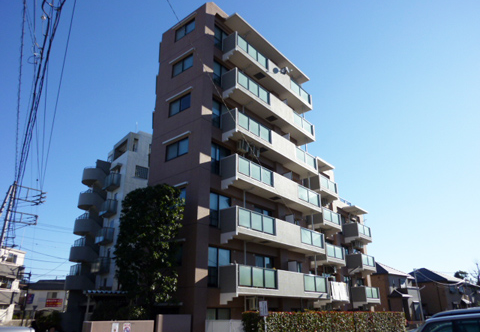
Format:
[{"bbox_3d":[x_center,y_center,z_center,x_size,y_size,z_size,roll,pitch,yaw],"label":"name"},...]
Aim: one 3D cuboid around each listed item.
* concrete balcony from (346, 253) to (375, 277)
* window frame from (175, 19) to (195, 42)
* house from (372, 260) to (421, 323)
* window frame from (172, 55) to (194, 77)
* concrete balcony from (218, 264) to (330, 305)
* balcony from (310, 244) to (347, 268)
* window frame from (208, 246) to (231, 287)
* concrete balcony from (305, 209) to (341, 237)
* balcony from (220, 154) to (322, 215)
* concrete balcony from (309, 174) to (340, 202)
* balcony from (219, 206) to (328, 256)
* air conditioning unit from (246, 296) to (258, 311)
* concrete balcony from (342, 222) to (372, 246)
[{"bbox_3d":[11.662,9.463,33.216,1.393,1.650,3.215,-18,-29,37],"label":"concrete balcony"},{"bbox_3d":[-3.537,-8.800,22.462,1.835,0.948,0.120,-18,-29,37],"label":"window frame"},{"bbox_3d":[18.053,16.003,43.628,6.000,7.201,7.800,-21,-30,40],"label":"house"},{"bbox_3d":[-3.488,-6.159,21.443,1.841,0.953,0.120,-18,-29,37],"label":"window frame"},{"bbox_3d":[2.364,6.906,19.583,1.170,1.697,9.131,-18,-29,37],"label":"concrete balcony"},{"bbox_3d":[7.173,7.383,28.193,1.430,1.667,3.151,-18,-29,37],"label":"balcony"},{"bbox_3d":[-1.047,5.009,17.140,0.120,1.875,1.603,-18,-29,37],"label":"window frame"},{"bbox_3d":[7.140,4.758,29.316,1.470,1.650,3.187,-18,-29,37],"label":"concrete balcony"},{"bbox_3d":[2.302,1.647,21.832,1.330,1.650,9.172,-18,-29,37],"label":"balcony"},{"bbox_3d":[7.133,2.128,30.414,1.470,1.650,3.187,-18,-29,37],"label":"concrete balcony"},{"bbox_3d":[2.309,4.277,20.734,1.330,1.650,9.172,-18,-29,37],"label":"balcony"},{"bbox_3d":[0.834,7.016,17.712,0.320,0.600,0.780,-18,-29,37],"label":"air conditioning unit"},{"bbox_3d":[11.641,6.799,34.220,1.400,1.667,3.285,-18,-29,37],"label":"concrete balcony"}]

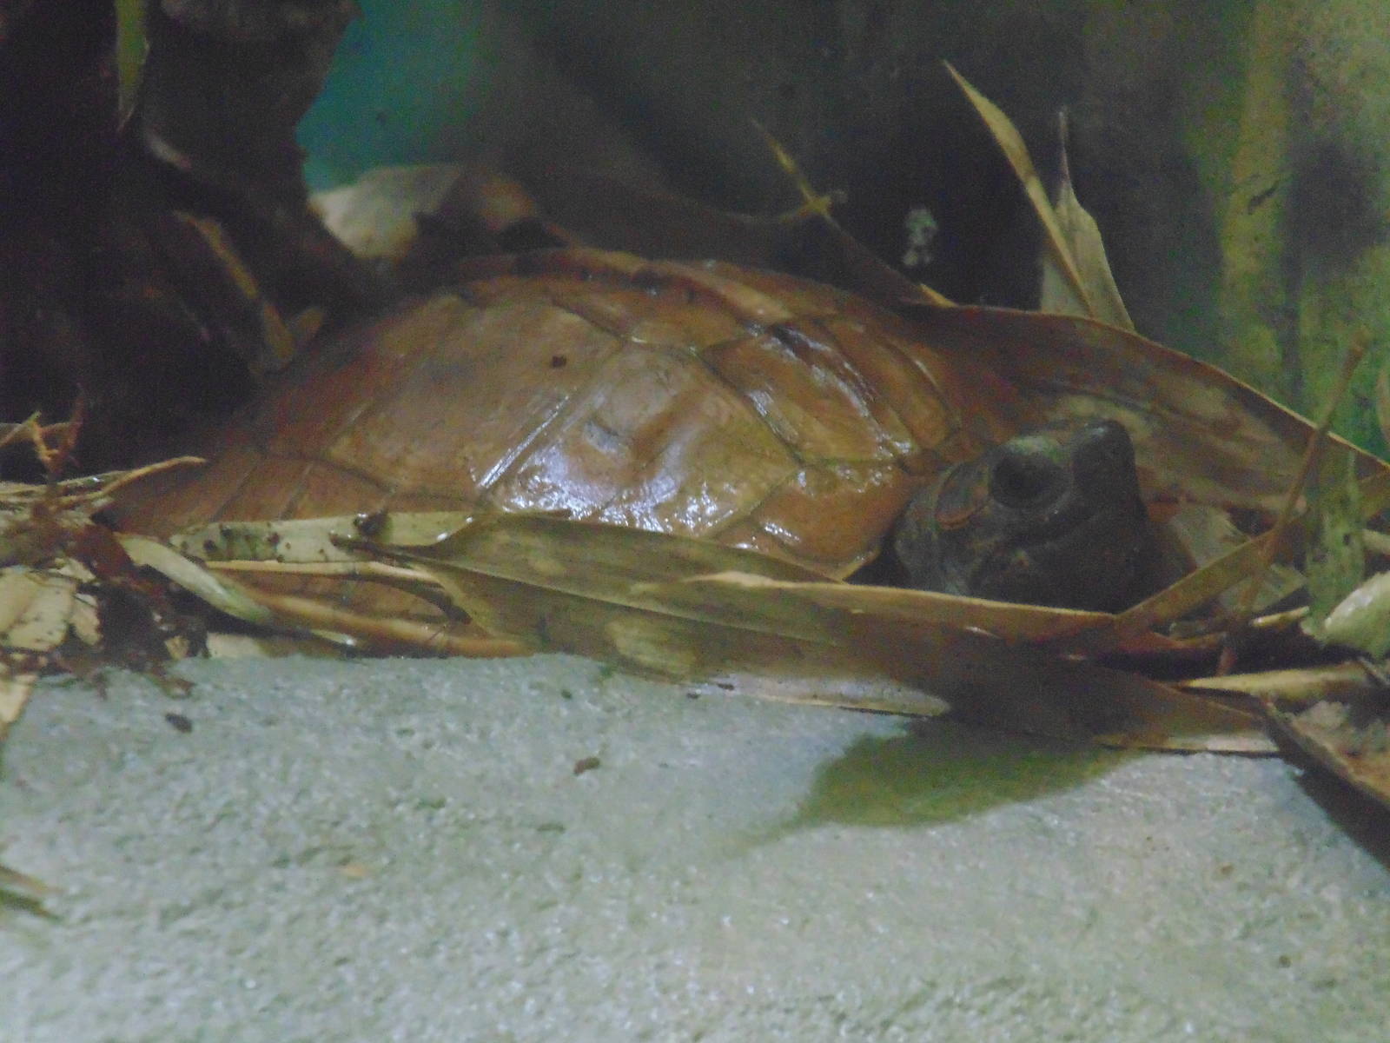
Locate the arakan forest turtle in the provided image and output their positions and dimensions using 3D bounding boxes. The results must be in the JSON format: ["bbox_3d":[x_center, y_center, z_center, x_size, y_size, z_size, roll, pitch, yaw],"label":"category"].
[{"bbox_3d":[-0.012,-0.017,3.394,0.276,0.092,0.165,3,12,34],"label":"arakan forest turtle"}]

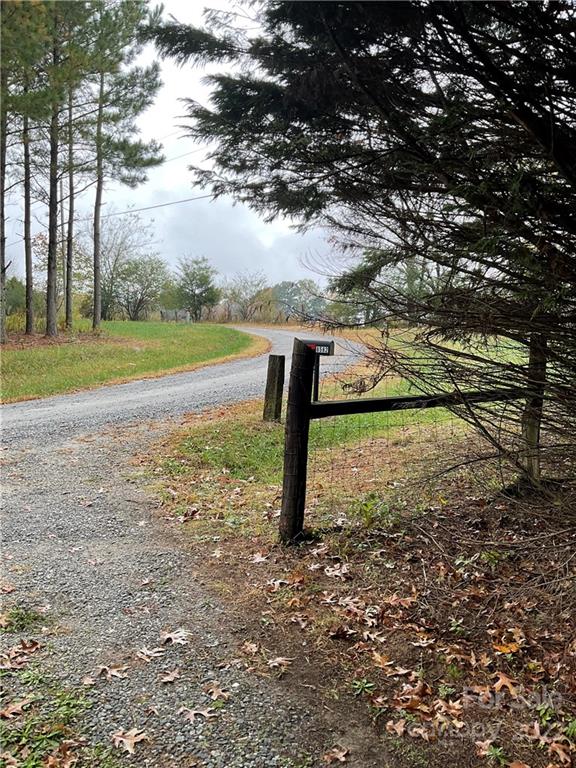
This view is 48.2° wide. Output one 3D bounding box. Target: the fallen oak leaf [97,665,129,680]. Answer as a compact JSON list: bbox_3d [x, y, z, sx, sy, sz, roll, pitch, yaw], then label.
[{"bbox_3d":[-0.704,1.169,2.599,0.130,0.030,0.080,1,6,0],"label":"fallen oak leaf"}]

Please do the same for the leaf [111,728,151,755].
[{"bbox_3d":[-0.535,1.217,2.194,0.128,0.030,0.115,1,6,0],"label":"leaf"}]

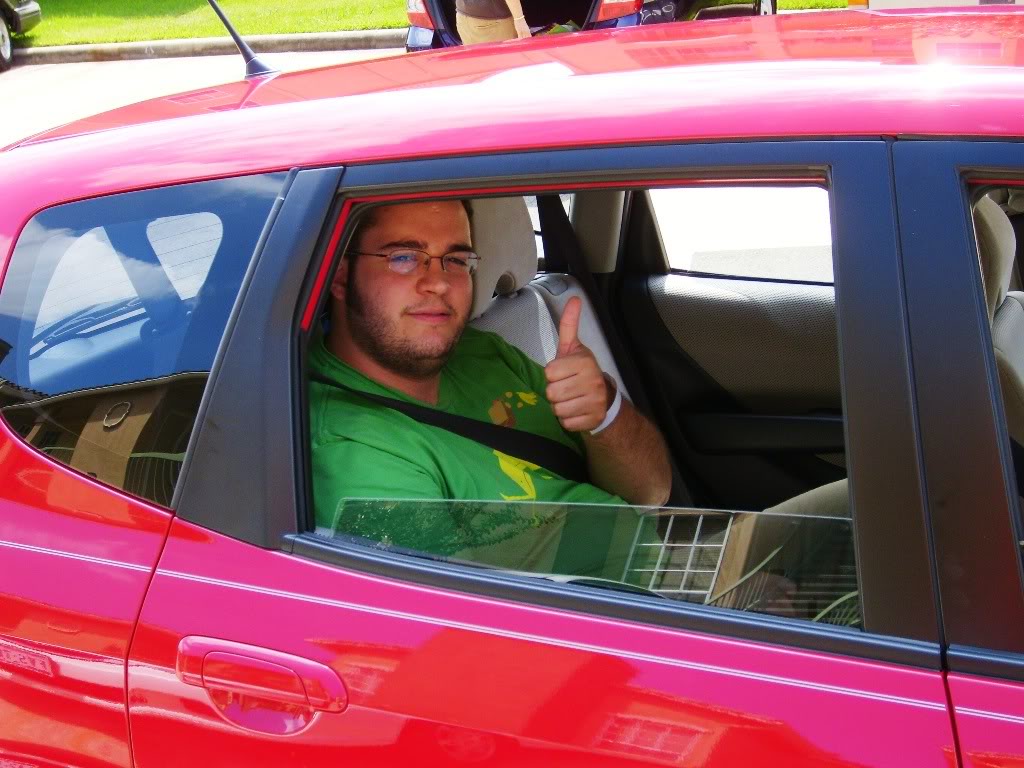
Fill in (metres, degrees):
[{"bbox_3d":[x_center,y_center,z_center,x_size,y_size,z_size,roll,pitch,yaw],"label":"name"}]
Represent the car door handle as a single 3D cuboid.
[{"bbox_3d":[-0.259,0.303,1.600,0.195,0.056,0.035,6,15,22],"label":"car door handle"}]

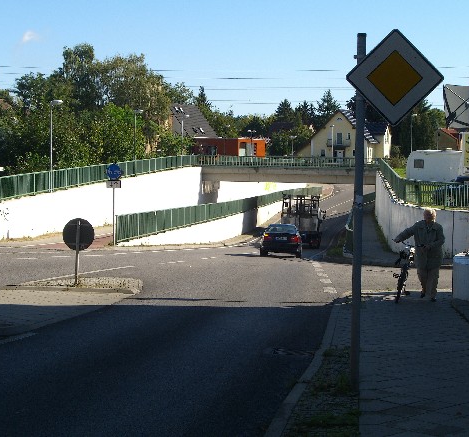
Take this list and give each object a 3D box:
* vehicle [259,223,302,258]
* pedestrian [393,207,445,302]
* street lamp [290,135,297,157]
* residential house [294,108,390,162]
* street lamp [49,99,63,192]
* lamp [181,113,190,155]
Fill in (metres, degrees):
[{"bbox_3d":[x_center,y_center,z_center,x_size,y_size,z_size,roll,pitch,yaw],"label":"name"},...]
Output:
[{"bbox_3d":[2.150,0.980,51.000,1.760,1.430,4.500,0,0,2],"label":"vehicle"},{"bbox_3d":[3.410,0.660,21.100,0.930,1.700,1.750,0,0,7],"label":"pedestrian"},{"bbox_3d":[9.900,-11.700,190.000,1.250,4.700,0.300,0,0,0],"label":"street lamp"},{"bbox_3d":[18.000,-13.100,189.500,13.200,8.800,11.000,1,0,17],"label":"residential house"},{"bbox_3d":[-9.840,-3.990,63.500,0.750,5.100,0.250,0,0,6],"label":"street lamp"},{"bbox_3d":[-4.680,-7.400,110.000,0.700,5.050,0.250,0,0,6],"label":"lamp"}]

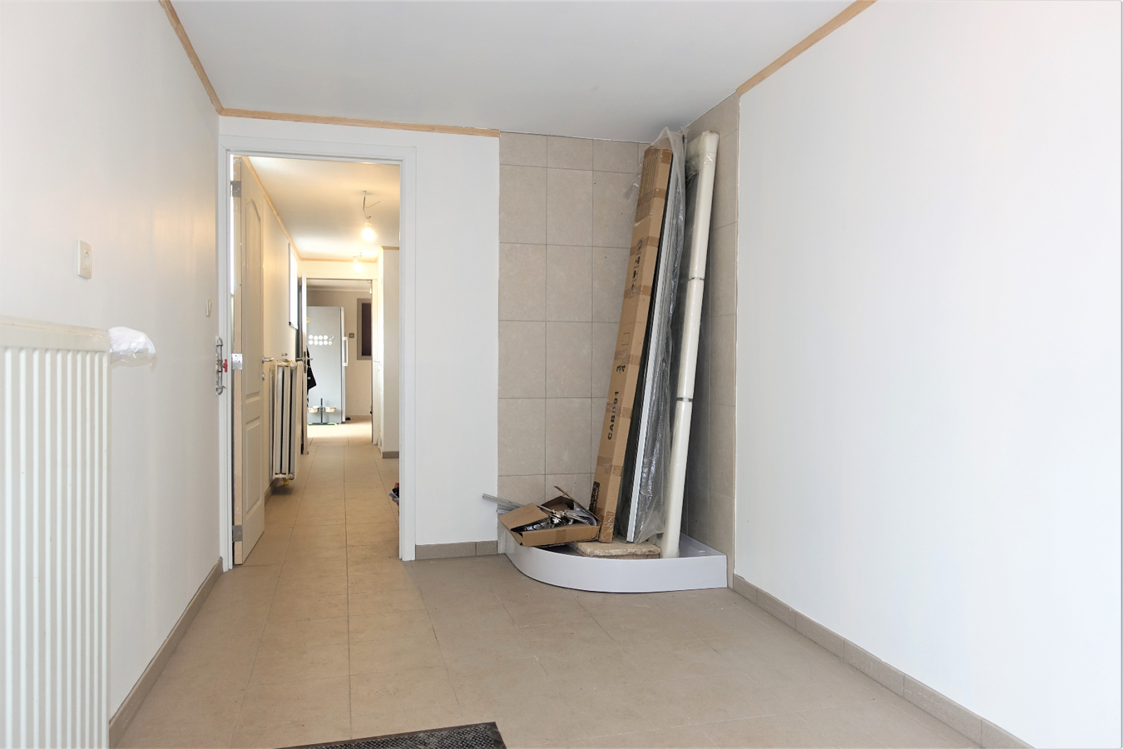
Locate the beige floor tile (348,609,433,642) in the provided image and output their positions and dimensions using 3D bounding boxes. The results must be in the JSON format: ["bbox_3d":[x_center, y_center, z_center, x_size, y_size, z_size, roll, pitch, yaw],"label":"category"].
[{"bbox_3d":[-0.636,0.940,2.791,0.301,0.010,0.286,0,1,-16],"label":"beige floor tile"}]

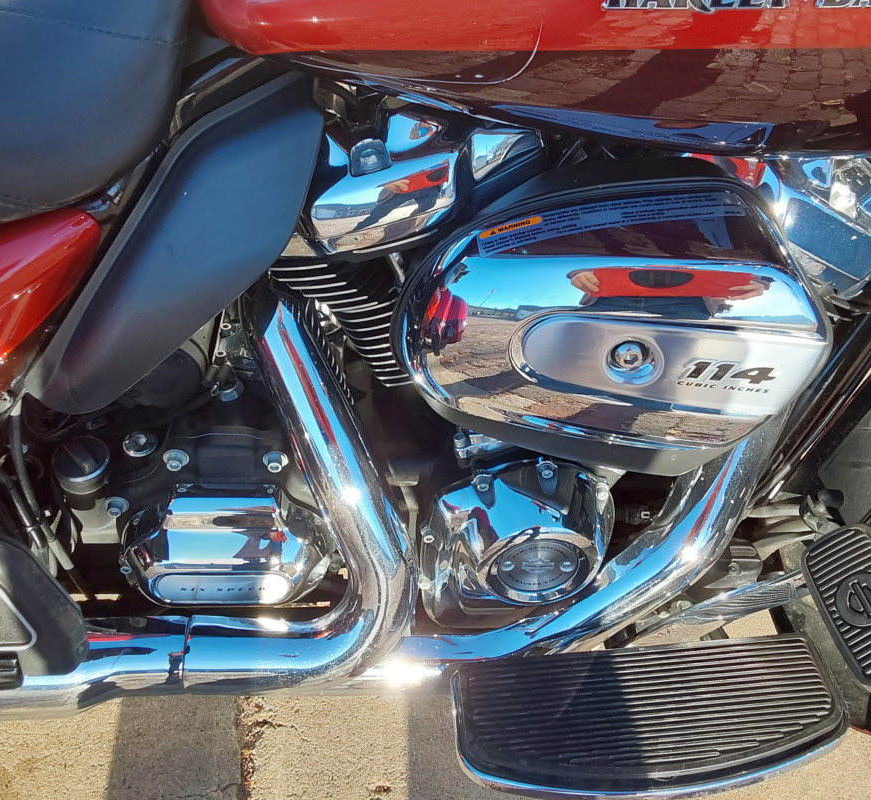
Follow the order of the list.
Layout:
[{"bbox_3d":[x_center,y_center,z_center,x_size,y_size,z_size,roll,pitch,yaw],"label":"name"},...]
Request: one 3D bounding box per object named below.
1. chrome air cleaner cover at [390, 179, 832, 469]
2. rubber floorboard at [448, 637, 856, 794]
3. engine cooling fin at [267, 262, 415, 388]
[{"bbox_3d":[0.114,-0.051,0.597,0.269,0.179,0.100,3,36,4],"label":"chrome air cleaner cover"},{"bbox_3d":[0.169,0.257,0.710,0.308,0.035,0.120,-3,41,3],"label":"rubber floorboard"},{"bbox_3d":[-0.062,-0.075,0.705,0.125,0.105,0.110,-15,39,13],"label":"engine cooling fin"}]

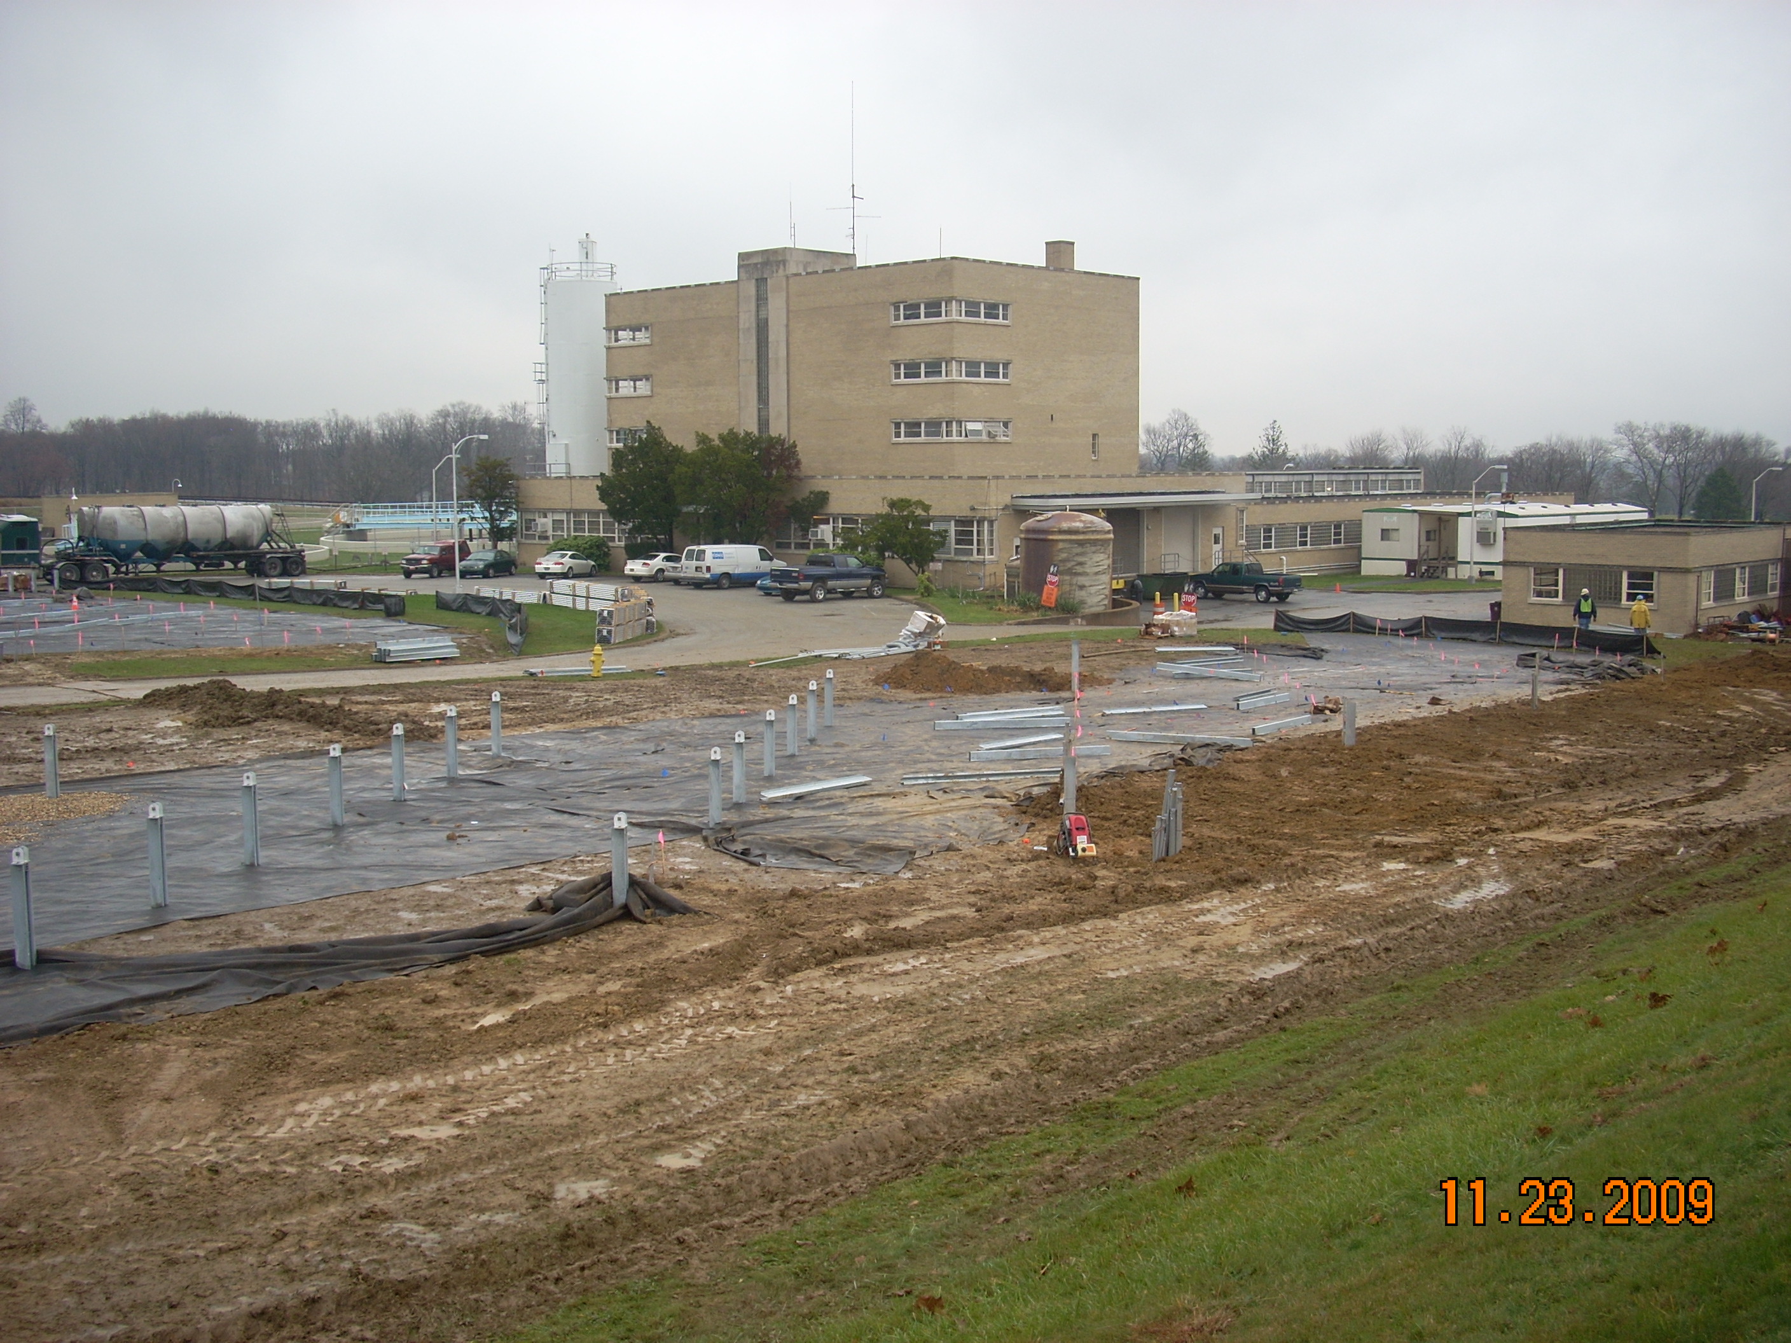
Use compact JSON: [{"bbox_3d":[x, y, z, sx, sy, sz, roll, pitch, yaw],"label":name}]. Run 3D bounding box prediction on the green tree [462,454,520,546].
[{"bbox_3d":[-23.595,-9.412,112.333,3.000,6.590,3.000,0,6,0],"label":"green tree"}]

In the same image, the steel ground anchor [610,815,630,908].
[{"bbox_3d":[-3.711,2.553,25.875,0.180,1.333,0.140,0,6,7],"label":"steel ground anchor"}]

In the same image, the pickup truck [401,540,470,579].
[{"bbox_3d":[-24.217,-5.932,100.898,1.780,1.880,4.950,1,6,14],"label":"pickup truck"}]

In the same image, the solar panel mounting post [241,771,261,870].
[{"bbox_3d":[-9.199,2.115,27.354,0.180,1.376,0.140,0,6,7],"label":"solar panel mounting post"}]

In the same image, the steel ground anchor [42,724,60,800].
[{"bbox_3d":[-14.322,1.528,32.493,0.180,1.270,0.140,0,6,7],"label":"steel ground anchor"}]

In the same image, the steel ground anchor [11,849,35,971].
[{"bbox_3d":[-9.838,2.665,21.528,0.150,1.340,0.130,1,6,8],"label":"steel ground anchor"}]

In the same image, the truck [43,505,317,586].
[{"bbox_3d":[-39.788,-7.072,105.974,13.500,3.980,2.500,-4,7,-33],"label":"truck"}]

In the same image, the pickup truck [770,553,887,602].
[{"bbox_3d":[-2.710,-3.947,80.398,2.000,1.880,5.700,6,9,44],"label":"pickup truck"}]

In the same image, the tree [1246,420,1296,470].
[{"bbox_3d":[37.266,-19.760,189.459,5.100,10.000,5.100,0,6,0],"label":"tree"}]

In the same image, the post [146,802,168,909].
[{"bbox_3d":[-9.456,2.351,24.561,0.180,1.374,0.140,0,6,7],"label":"post"}]

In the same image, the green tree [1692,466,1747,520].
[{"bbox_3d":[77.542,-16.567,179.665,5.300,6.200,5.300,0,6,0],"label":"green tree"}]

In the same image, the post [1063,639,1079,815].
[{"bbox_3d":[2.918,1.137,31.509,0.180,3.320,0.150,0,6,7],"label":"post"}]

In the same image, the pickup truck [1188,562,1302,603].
[{"bbox_3d":[17.050,-4.400,93.800,5.540,1.860,1.950,4,7,39],"label":"pickup truck"}]

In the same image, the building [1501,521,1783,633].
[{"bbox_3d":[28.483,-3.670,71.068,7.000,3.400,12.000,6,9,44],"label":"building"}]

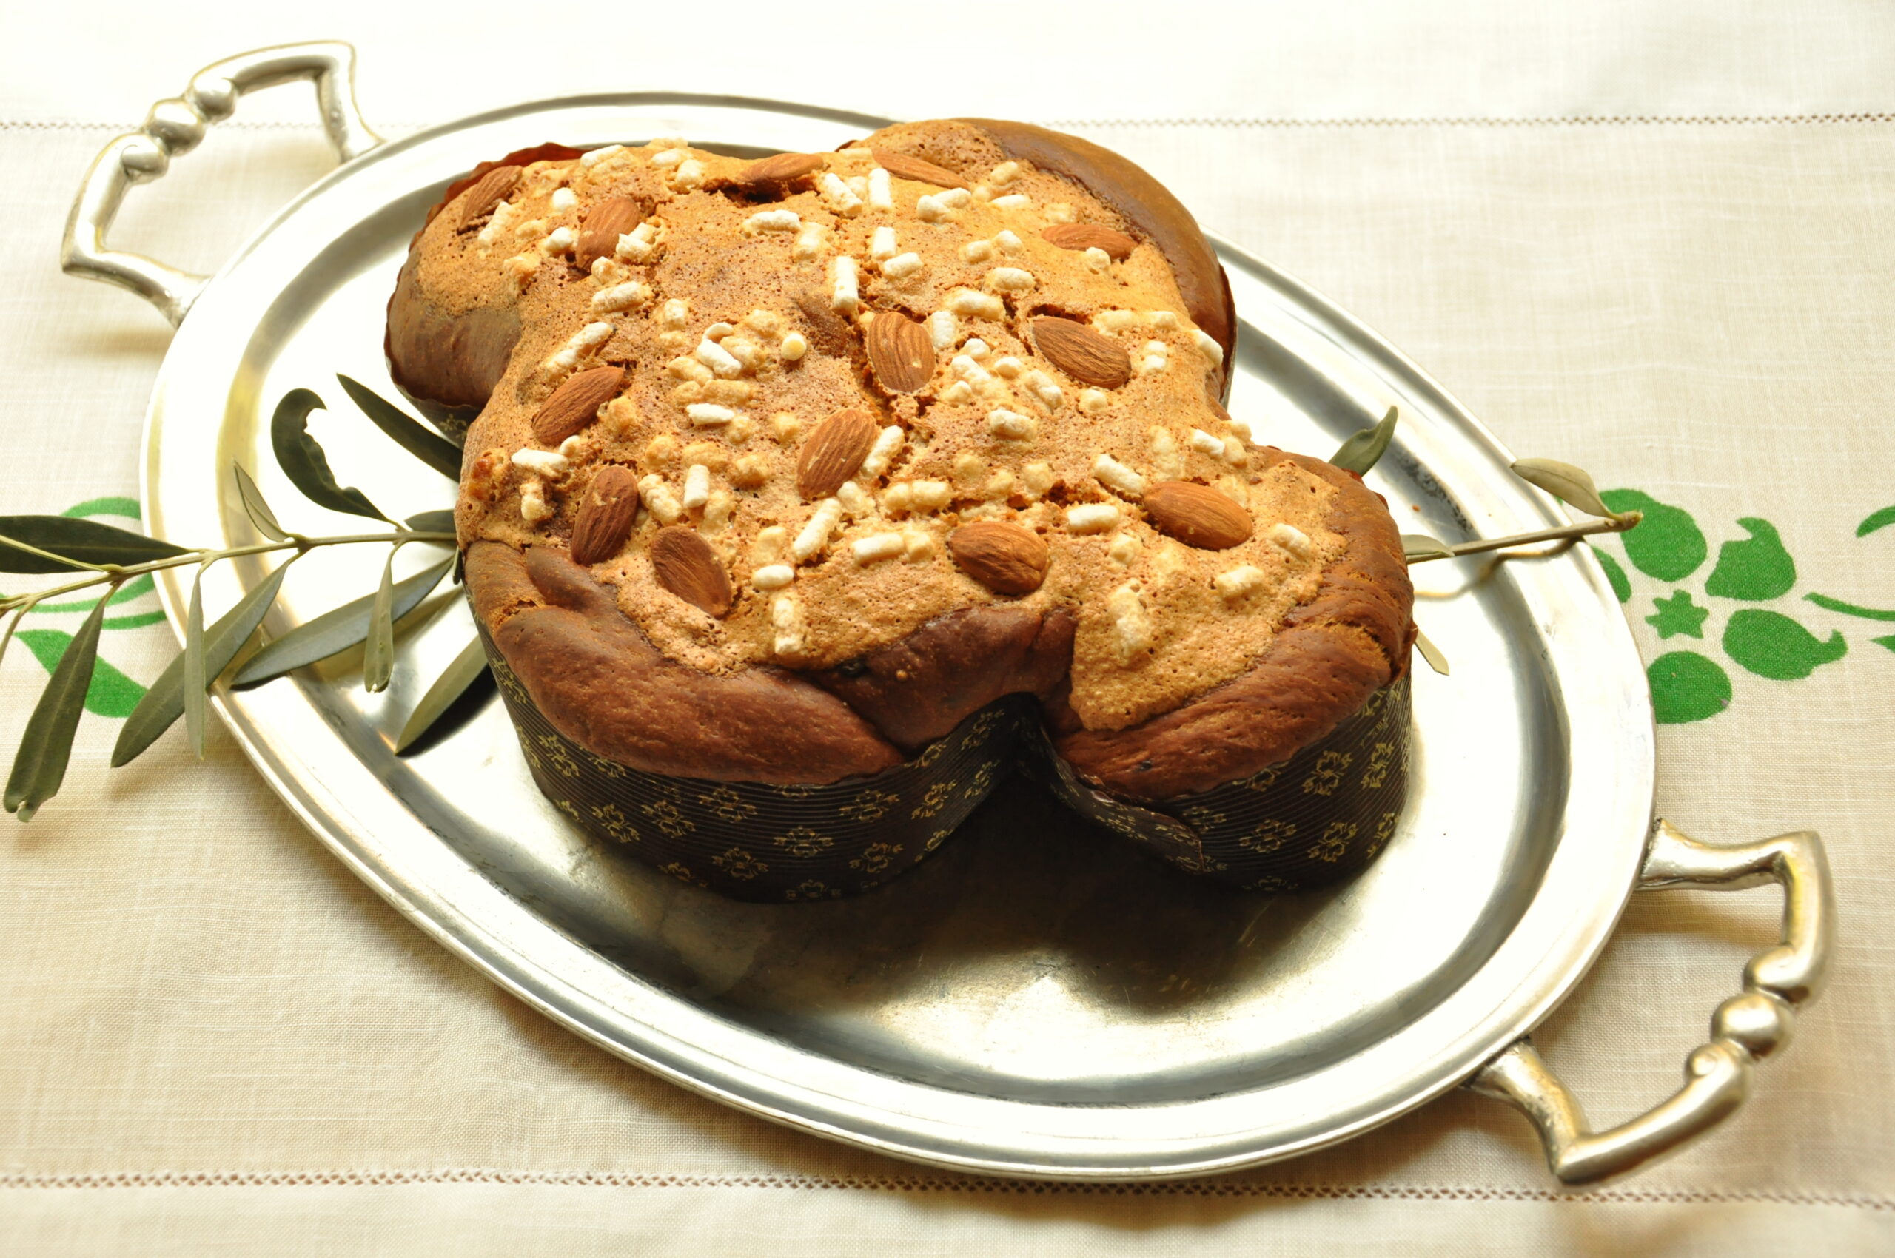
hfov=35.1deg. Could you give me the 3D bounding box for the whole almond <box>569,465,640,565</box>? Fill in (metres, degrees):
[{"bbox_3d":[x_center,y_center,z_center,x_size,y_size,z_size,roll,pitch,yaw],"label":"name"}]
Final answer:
[{"bbox_3d":[-0.071,-0.024,0.624,0.014,0.008,0.025,6,58,21],"label":"whole almond"}]

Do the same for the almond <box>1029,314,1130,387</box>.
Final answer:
[{"bbox_3d":[0.028,-0.059,0.636,0.025,0.009,0.014,35,54,23],"label":"almond"}]

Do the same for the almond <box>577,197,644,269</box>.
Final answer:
[{"bbox_3d":[-0.079,-0.092,0.696,0.013,0.009,0.024,9,53,16],"label":"almond"}]

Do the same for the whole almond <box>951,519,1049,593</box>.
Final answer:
[{"bbox_3d":[0.011,-0.015,0.610,0.023,0.009,0.014,29,66,22],"label":"whole almond"}]

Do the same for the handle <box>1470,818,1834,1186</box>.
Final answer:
[{"bbox_3d":[0.141,0.073,0.591,0.050,0.021,0.097,30,59,22],"label":"handle"}]

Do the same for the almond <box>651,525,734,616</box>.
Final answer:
[{"bbox_3d":[-0.054,-0.012,0.639,0.013,0.009,0.025,-32,64,-9],"label":"almond"}]

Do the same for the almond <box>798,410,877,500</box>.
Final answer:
[{"bbox_3d":[-0.024,-0.037,0.646,0.014,0.009,0.024,17,60,17],"label":"almond"}]

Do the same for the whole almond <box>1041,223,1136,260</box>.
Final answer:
[{"bbox_3d":[0.032,-0.089,0.689,0.024,0.009,0.012,9,45,2],"label":"whole almond"}]

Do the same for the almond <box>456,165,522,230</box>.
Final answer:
[{"bbox_3d":[-0.105,-0.099,0.686,0.014,0.008,0.025,-10,34,29],"label":"almond"}]

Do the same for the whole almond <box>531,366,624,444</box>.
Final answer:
[{"bbox_3d":[-0.079,-0.048,0.639,0.024,0.008,0.014,-43,51,-18],"label":"whole almond"}]

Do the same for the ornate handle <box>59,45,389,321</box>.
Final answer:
[{"bbox_3d":[-0.192,-0.121,0.792,0.052,0.022,0.106,30,60,23],"label":"ornate handle"}]

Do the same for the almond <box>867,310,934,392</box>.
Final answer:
[{"bbox_3d":[-0.010,-0.061,0.663,0.014,0.009,0.021,-11,61,-4],"label":"almond"}]

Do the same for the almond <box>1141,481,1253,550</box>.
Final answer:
[{"bbox_3d":[0.053,-0.024,0.643,0.026,0.009,0.014,26,56,15],"label":"almond"}]

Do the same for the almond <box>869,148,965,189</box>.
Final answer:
[{"bbox_3d":[-0.006,-0.105,0.680,0.026,0.007,0.013,25,32,30],"label":"almond"}]

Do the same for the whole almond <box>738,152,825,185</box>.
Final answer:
[{"bbox_3d":[-0.038,-0.105,0.682,0.014,0.007,0.025,15,27,38],"label":"whole almond"}]

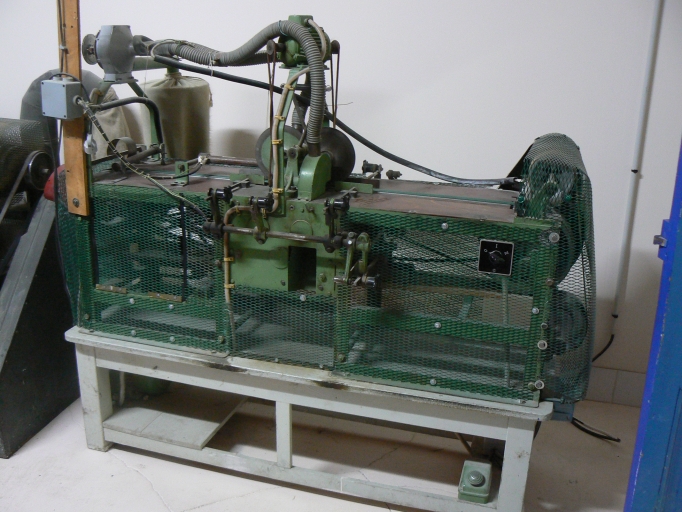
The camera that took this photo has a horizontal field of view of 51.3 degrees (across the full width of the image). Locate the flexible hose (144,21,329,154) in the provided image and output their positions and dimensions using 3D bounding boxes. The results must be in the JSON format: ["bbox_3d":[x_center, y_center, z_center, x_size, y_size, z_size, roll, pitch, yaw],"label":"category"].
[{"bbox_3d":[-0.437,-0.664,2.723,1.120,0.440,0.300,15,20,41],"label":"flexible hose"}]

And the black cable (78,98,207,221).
[{"bbox_3d":[-0.675,-0.326,2.400,0.490,0.380,0.100,7,16,17],"label":"black cable"}]

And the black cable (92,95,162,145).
[{"bbox_3d":[-0.807,-0.513,2.776,0.220,0.230,0.620,7,16,17],"label":"black cable"}]

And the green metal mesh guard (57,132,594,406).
[{"bbox_3d":[-0.060,-0.071,2.660,1.925,0.785,0.680,7,16,17],"label":"green metal mesh guard"}]

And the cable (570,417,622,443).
[{"bbox_3d":[1.104,0.747,3.075,0.075,0.050,0.250,-9,19,-36],"label":"cable"}]

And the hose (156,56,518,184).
[{"bbox_3d":[-0.079,-0.556,2.885,1.590,0.435,0.170,7,16,17],"label":"hose"}]

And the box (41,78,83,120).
[{"bbox_3d":[-0.951,-0.540,2.425,0.108,0.128,0.075,7,16,17],"label":"box"}]

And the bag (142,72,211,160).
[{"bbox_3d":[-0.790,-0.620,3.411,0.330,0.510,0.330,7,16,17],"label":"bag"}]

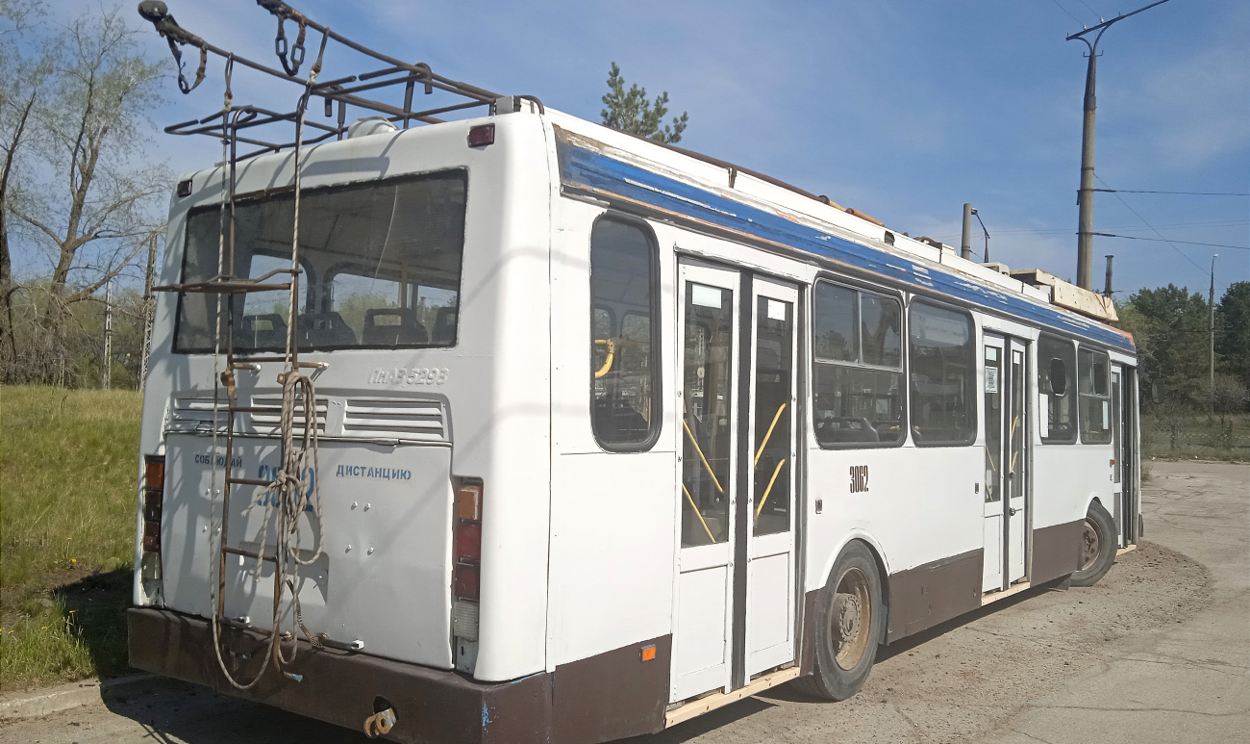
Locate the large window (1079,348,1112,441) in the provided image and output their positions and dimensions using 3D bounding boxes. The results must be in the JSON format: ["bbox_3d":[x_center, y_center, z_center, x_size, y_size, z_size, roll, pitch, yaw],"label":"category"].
[{"bbox_3d":[5.317,0.284,11.446,0.060,1.060,1.460,-2,-4,37],"label":"large window"}]

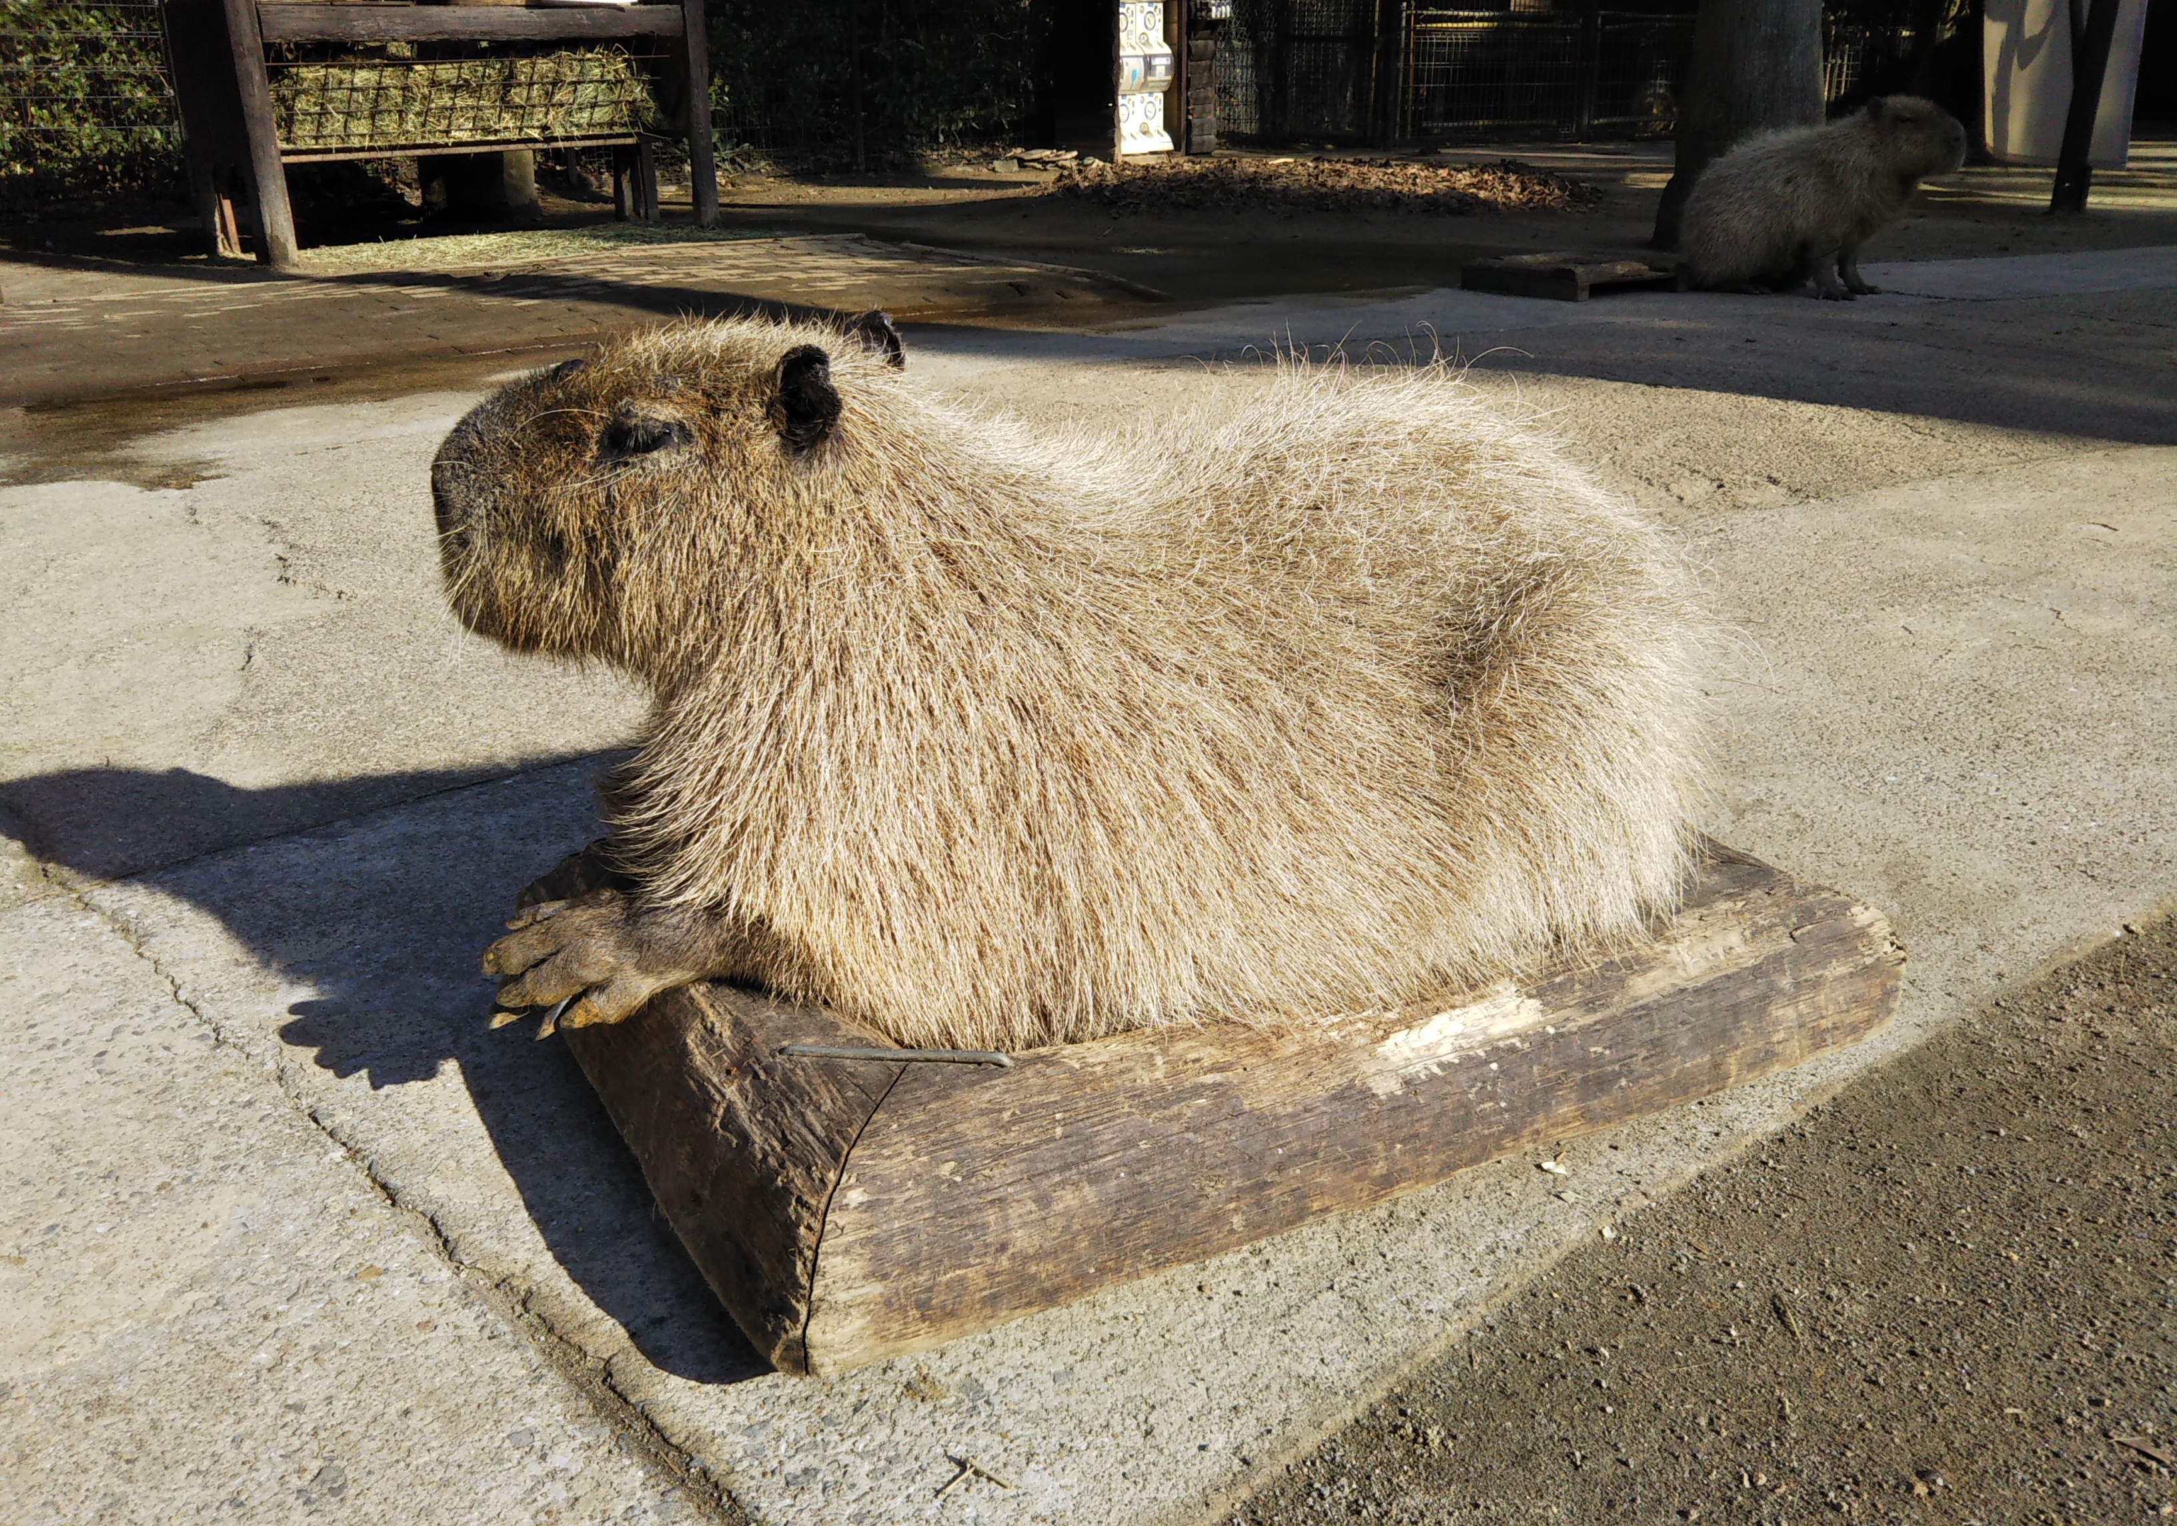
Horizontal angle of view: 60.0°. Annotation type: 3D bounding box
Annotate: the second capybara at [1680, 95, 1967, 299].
[{"bbox_3d":[2.383,-1.845,6.135,0.803,0.608,0.360,8,22,20],"label":"second capybara"}]

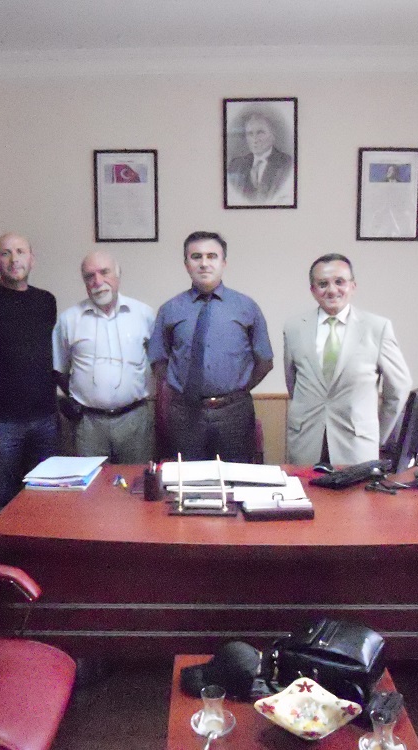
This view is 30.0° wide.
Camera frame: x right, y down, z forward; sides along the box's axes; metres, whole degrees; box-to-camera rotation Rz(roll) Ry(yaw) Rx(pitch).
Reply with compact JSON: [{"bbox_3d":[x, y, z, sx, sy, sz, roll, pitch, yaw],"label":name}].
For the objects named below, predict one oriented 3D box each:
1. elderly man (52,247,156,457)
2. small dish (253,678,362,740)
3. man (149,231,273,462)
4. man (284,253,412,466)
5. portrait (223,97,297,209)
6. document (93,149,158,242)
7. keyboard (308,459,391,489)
[{"bbox_3d":[-0.464,0.275,3.569,0.481,1.661,0.350,-1,7,-4],"label":"elderly man"},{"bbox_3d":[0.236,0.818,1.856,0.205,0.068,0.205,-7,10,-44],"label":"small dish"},{"bbox_3d":[0.011,0.240,3.509,0.551,1.745,0.340,0,7,1],"label":"man"},{"bbox_3d":[0.607,0.289,3.514,0.571,1.645,0.340,2,9,14],"label":"man"},{"bbox_3d":[0.301,-1.280,4.506,0.424,0.626,0.030,0,7,1],"label":"portrait"},{"bbox_3d":[-0.455,-0.976,4.251,0.350,0.491,0.025,0,9,2],"label":"document"},{"bbox_3d":[0.569,0.400,3.137,0.155,0.030,0.440,7,11,39],"label":"keyboard"}]

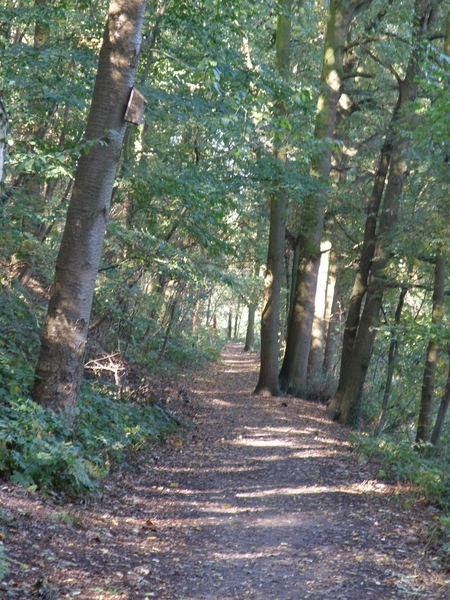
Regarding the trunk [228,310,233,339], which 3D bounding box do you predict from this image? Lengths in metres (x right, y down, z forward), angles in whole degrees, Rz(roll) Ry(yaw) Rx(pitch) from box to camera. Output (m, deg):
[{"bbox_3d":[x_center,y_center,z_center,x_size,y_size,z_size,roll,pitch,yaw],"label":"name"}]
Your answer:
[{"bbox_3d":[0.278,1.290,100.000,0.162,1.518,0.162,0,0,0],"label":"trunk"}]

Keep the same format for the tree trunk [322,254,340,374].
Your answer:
[{"bbox_3d":[2.587,0.377,48.000,0.279,2.866,0.279,3,0,0],"label":"tree trunk"}]

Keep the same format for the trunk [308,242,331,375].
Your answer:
[{"bbox_3d":[2.200,0.221,46.000,0.314,3.213,0.314,4,0,0],"label":"trunk"}]

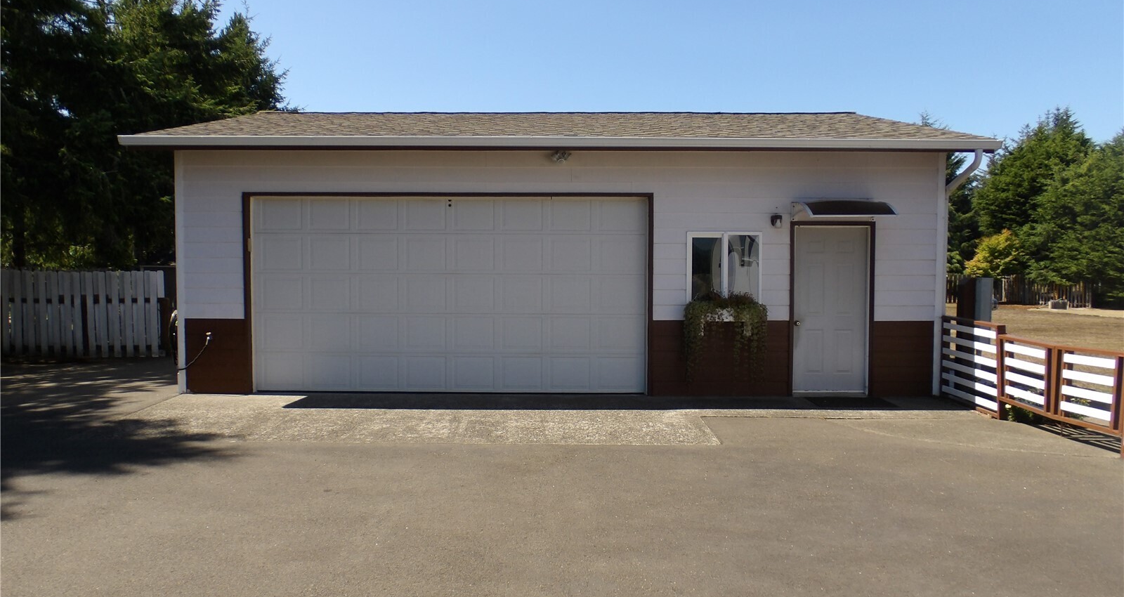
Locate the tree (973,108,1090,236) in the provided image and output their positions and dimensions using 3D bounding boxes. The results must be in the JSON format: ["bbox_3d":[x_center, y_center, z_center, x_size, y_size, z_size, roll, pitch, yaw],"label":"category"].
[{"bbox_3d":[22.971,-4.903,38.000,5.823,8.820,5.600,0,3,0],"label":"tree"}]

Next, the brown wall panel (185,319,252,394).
[{"bbox_3d":[-4.254,0.712,9.668,0.849,0.939,0.050,0,3,0],"label":"brown wall panel"}]

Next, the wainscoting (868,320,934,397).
[{"bbox_3d":[4.182,0.741,9.628,0.799,0.935,0.050,0,3,0],"label":"wainscoting"}]

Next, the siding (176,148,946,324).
[{"bbox_3d":[-0.040,-0.767,9.606,9.416,2.126,0.100,0,3,0],"label":"siding"}]

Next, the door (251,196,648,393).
[{"bbox_3d":[-1.404,-0.058,9.644,5.074,2.491,0.120,0,3,0],"label":"door"}]

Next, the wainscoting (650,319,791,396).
[{"bbox_3d":[1.960,0.734,9.639,1.721,0.941,0.050,0,3,0],"label":"wainscoting"}]

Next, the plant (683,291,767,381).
[{"bbox_3d":[1.940,0.435,9.420,1.018,1.064,0.380,0,3,0],"label":"plant"}]

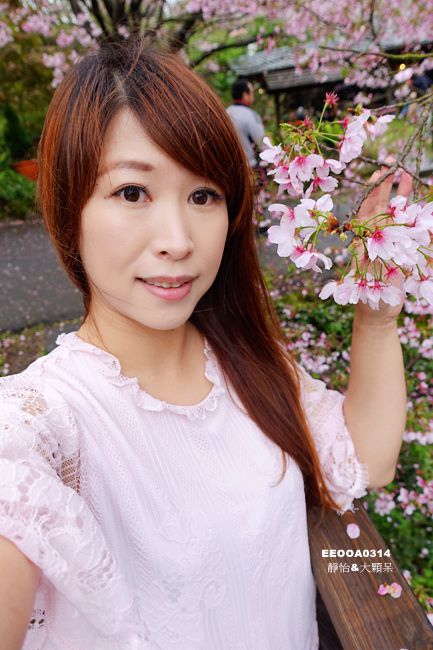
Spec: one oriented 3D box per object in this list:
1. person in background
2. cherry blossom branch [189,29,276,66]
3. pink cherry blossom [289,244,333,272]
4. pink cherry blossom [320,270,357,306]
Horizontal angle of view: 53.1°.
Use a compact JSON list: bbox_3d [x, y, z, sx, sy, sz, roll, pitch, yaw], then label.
[{"bbox_3d":[0.322,-1.589,4.479,0.500,1.700,0.350,17,34,37],"label":"person in background"},{"bbox_3d":[0.098,-1.601,2.500,0.500,0.200,0.220,-5,27,0],"label":"cherry blossom branch"},{"bbox_3d":[0.094,-0.067,0.435,0.043,0.030,0.036,-5,27,0],"label":"pink cherry blossom"},{"bbox_3d":[0.121,-0.038,0.435,0.037,0.033,0.034,-5,27,0],"label":"pink cherry blossom"}]

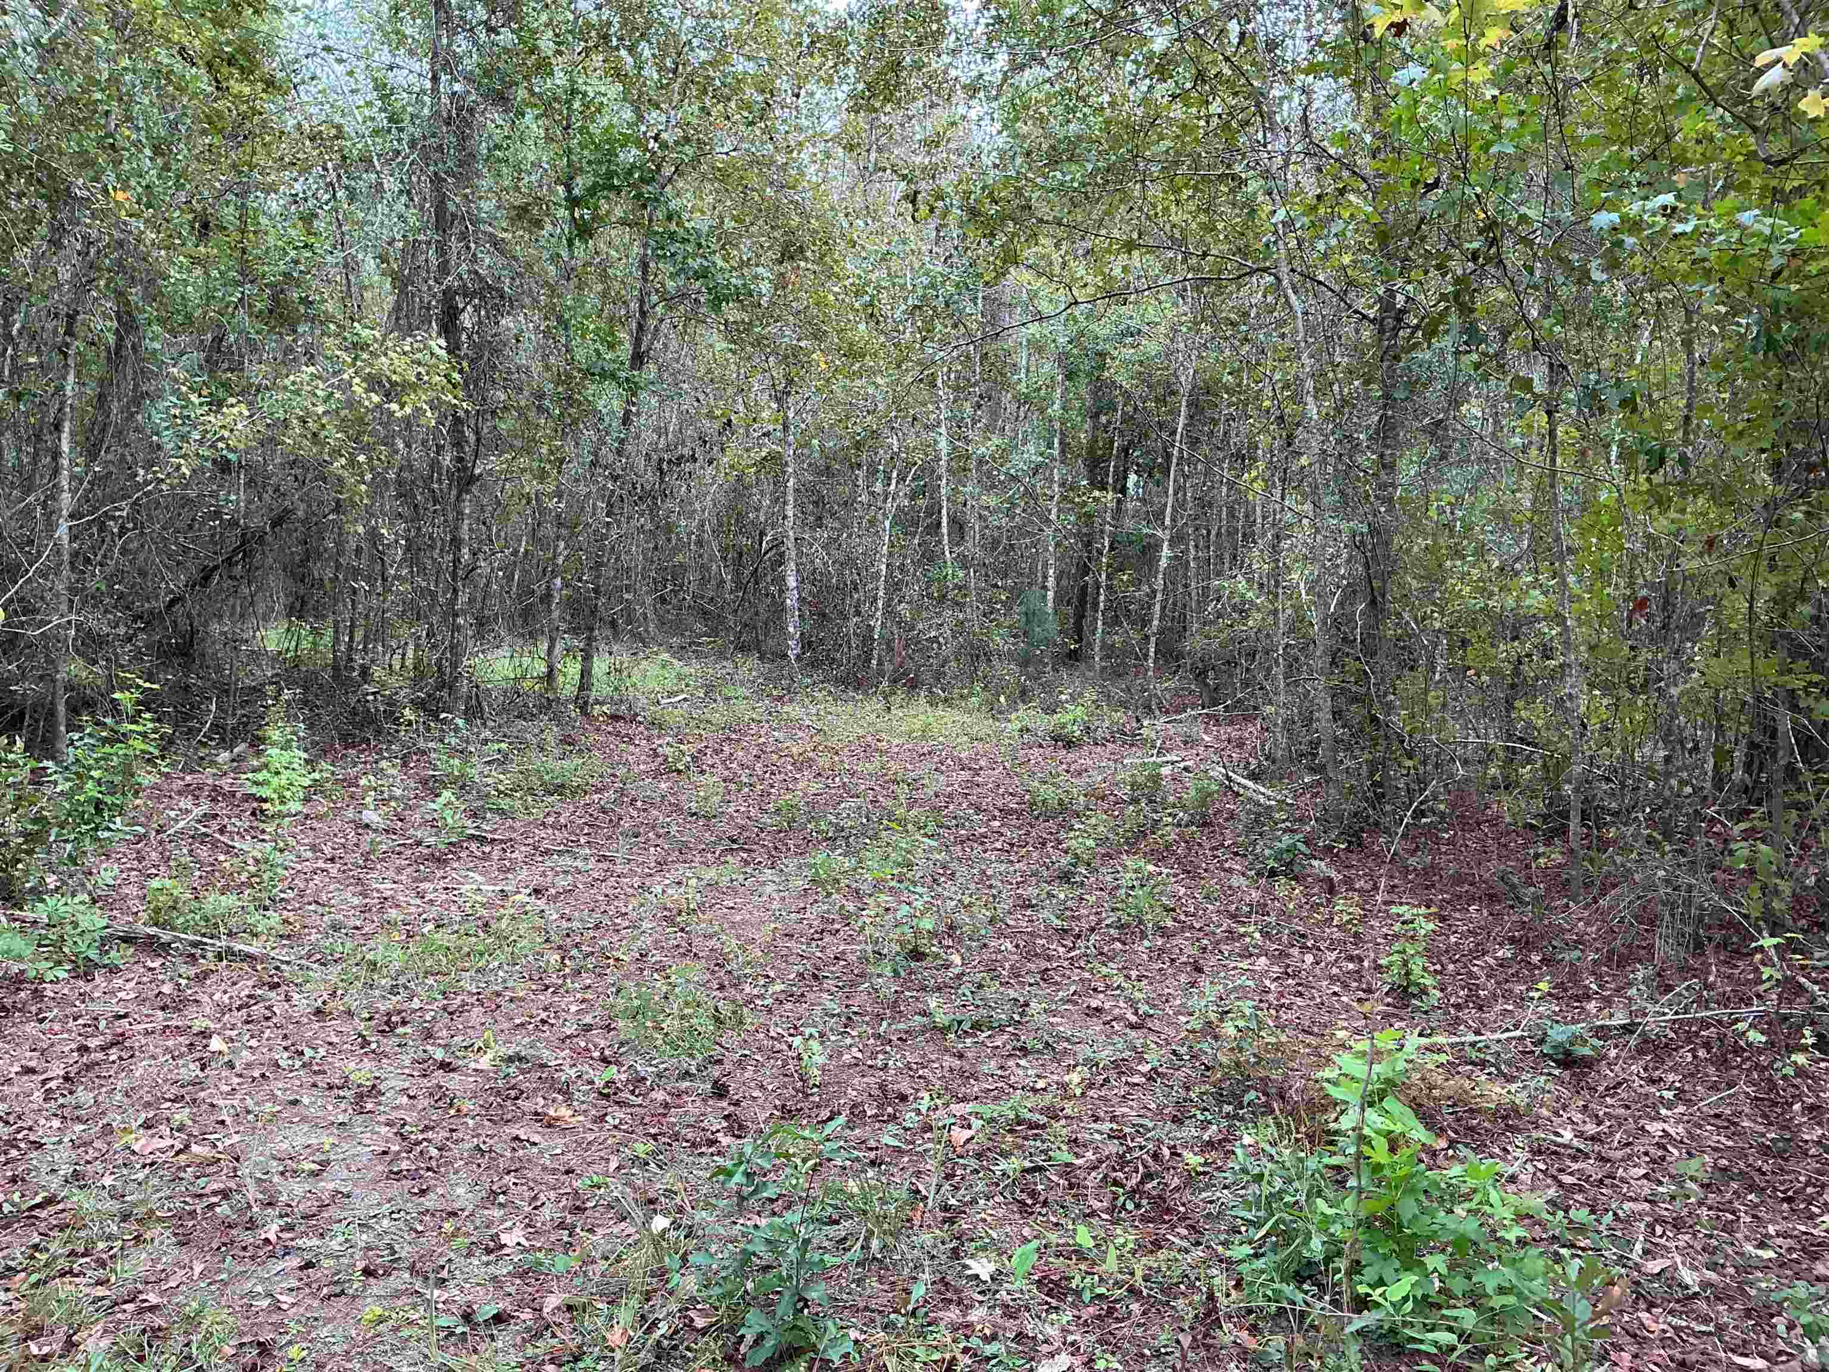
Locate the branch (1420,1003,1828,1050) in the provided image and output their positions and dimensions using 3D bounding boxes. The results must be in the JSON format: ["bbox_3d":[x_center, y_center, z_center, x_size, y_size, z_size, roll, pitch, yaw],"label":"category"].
[{"bbox_3d":[2.419,1.140,5.200,1.528,0.080,0.120,-1,4,-11],"label":"branch"}]

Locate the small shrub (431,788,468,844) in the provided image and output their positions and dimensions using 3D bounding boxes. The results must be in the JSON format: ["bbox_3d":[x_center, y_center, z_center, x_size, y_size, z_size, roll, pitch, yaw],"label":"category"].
[{"bbox_3d":[-2.785,0.772,9.165,0.222,0.324,0.211,0,4,0],"label":"small shrub"}]

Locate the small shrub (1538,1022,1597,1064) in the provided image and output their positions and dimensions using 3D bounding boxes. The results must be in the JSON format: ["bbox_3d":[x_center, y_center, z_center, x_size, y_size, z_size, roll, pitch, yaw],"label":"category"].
[{"bbox_3d":[2.100,1.137,4.922,0.188,0.122,0.179,0,4,0],"label":"small shrub"}]

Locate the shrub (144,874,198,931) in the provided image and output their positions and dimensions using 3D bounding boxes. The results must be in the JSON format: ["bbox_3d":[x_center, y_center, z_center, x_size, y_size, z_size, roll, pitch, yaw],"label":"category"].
[{"bbox_3d":[-3.322,0.958,6.836,0.243,0.242,0.230,0,4,0],"label":"shrub"}]

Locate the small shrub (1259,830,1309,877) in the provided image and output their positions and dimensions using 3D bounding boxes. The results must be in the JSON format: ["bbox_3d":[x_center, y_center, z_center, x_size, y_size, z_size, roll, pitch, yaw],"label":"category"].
[{"bbox_3d":[1.967,0.880,8.136,0.266,0.236,0.253,0,4,0],"label":"small shrub"}]

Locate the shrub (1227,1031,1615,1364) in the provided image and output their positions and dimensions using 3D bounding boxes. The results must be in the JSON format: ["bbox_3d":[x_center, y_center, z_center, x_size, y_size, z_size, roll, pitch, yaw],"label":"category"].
[{"bbox_3d":[1.063,1.009,3.189,0.814,0.591,0.692,0,4,0],"label":"shrub"}]

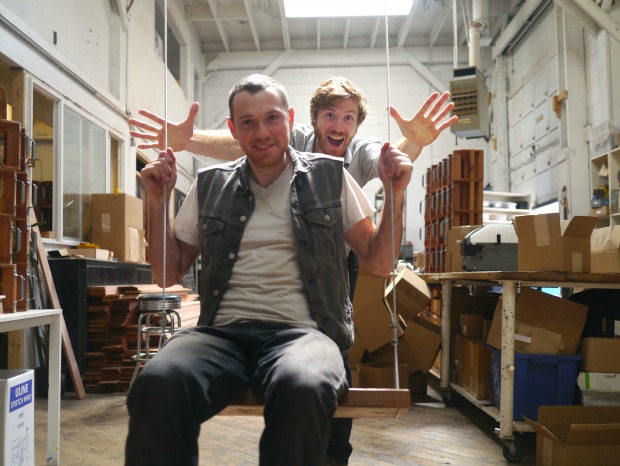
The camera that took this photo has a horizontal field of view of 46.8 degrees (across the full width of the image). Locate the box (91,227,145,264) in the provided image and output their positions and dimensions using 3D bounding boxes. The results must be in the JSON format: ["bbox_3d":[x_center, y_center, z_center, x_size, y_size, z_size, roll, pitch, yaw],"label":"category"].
[{"bbox_3d":[-1.947,0.137,7.282,0.337,0.340,0.640,-1,-4,2],"label":"box"}]

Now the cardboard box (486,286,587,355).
[{"bbox_3d":[1.163,0.484,3.696,0.342,0.328,0.365,17,-3,3],"label":"cardboard box"}]

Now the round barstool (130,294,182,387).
[{"bbox_3d":[-1.202,0.891,5.747,0.420,0.762,0.420,-1,-4,0],"label":"round barstool"}]

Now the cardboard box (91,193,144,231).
[{"bbox_3d":[-1.953,-0.197,7.284,0.337,0.327,0.600,-1,-4,2],"label":"cardboard box"}]

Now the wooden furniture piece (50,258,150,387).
[{"bbox_3d":[-1.940,0.816,6.755,0.370,1.066,2.000,-1,-4,2],"label":"wooden furniture piece"}]

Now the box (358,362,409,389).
[{"bbox_3d":[0.537,1.094,5.285,0.350,0.246,0.320,-1,-4,2],"label":"box"}]

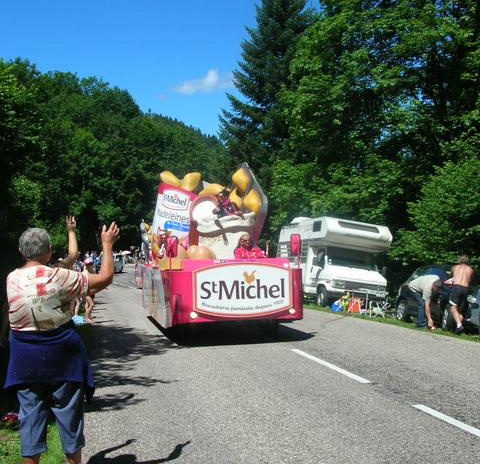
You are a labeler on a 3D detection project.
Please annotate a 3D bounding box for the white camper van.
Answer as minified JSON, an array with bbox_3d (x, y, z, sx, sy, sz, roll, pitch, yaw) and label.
[{"bbox_3d":[3.369,1.275,24.464,2.200,2.950,5.700,7,-4,-11],"label":"white camper van"}]

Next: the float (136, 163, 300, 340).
[{"bbox_3d":[-0.732,0.350,14.393,2.400,3.600,6.000,0,-3,-12],"label":"float"}]

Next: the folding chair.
[{"bbox_3d":[3.741,2.062,17.556,0.480,0.500,0.500,1,-3,-20],"label":"folding chair"}]

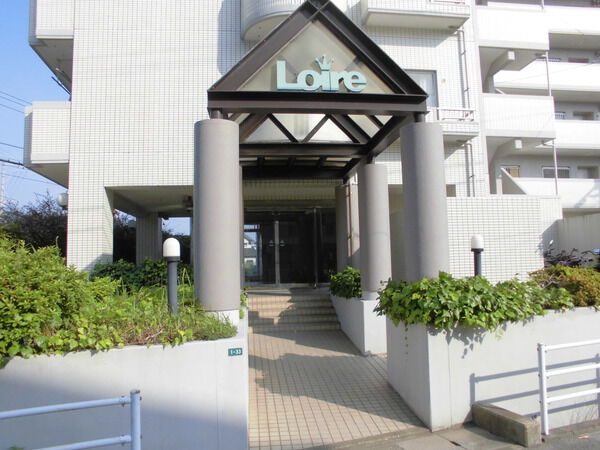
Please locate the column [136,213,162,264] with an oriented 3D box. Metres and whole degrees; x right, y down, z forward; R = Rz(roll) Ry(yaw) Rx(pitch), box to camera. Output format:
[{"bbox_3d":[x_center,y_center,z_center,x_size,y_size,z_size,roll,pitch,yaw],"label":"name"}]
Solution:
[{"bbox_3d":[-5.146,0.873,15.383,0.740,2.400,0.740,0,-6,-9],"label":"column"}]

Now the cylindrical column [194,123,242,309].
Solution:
[{"bbox_3d":[-0.933,-0.095,5.091,0.495,2.087,0.495,-1,-6,-7],"label":"cylindrical column"}]

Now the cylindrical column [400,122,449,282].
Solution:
[{"bbox_3d":[1.495,-0.131,5.385,0.495,2.067,0.495,-1,-5,0],"label":"cylindrical column"}]

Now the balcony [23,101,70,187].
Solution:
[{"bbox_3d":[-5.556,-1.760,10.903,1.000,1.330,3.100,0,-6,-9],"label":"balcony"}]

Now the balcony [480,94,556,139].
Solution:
[{"bbox_3d":[6.263,-3.118,13.837,2.300,1.280,1.360,0,-6,-9],"label":"balcony"}]

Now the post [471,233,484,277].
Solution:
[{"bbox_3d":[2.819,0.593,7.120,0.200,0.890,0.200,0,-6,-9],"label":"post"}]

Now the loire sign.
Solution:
[{"bbox_3d":[0.258,-1.777,5.339,1.076,0.444,0.060,-1,-6,-7],"label":"loire sign"}]

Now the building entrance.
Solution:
[{"bbox_3d":[-0.235,0.627,12.715,2.700,2.300,0.350,0,-6,-9],"label":"building entrance"}]

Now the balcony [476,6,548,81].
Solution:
[{"bbox_3d":[6.224,-5.788,14.118,2.350,1.350,1.400,0,-6,-9],"label":"balcony"}]

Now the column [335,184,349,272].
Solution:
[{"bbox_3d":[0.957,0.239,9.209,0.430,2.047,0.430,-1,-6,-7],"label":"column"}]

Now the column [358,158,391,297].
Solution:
[{"bbox_3d":[1.233,0.083,7.449,0.495,2.087,0.495,-1,-6,-7],"label":"column"}]

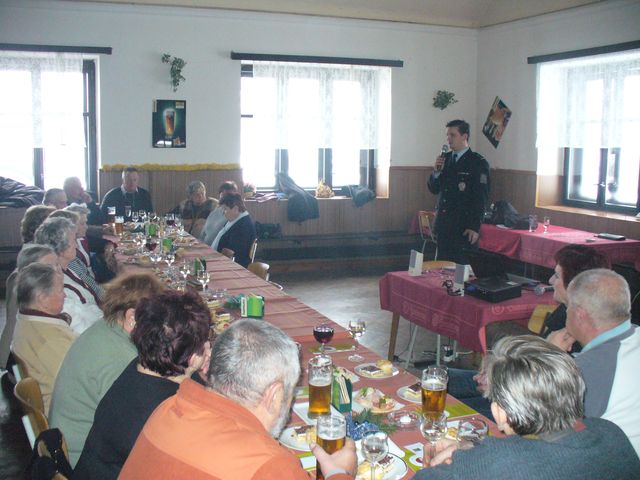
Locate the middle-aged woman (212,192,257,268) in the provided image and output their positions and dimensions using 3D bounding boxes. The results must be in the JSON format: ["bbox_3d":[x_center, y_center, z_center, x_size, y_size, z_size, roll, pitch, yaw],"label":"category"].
[{"bbox_3d":[-0.880,0.213,5.669,0.700,1.180,0.500,-3,9,-21],"label":"middle-aged woman"}]

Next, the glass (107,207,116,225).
[{"bbox_3d":[-2.093,-0.240,6.866,0.080,0.170,0.080,-3,10,-21],"label":"glass"}]

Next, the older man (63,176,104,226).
[{"bbox_3d":[-2.259,0.075,6.379,0.780,1.300,0.540,0,8,-3],"label":"older man"}]

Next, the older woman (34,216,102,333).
[{"bbox_3d":[-1.176,0.499,3.543,0.700,1.240,0.500,-4,10,-27],"label":"older woman"}]

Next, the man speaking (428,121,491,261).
[{"bbox_3d":[1.126,-0.082,5.622,0.400,1.800,0.560,-7,11,-38],"label":"man speaking"}]

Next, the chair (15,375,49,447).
[{"bbox_3d":[-0.754,0.890,2.445,0.500,0.800,0.420,-6,11,-36],"label":"chair"}]

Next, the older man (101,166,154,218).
[{"bbox_3d":[-2.020,-0.101,7.406,0.580,1.350,0.780,-3,9,-20],"label":"older man"}]

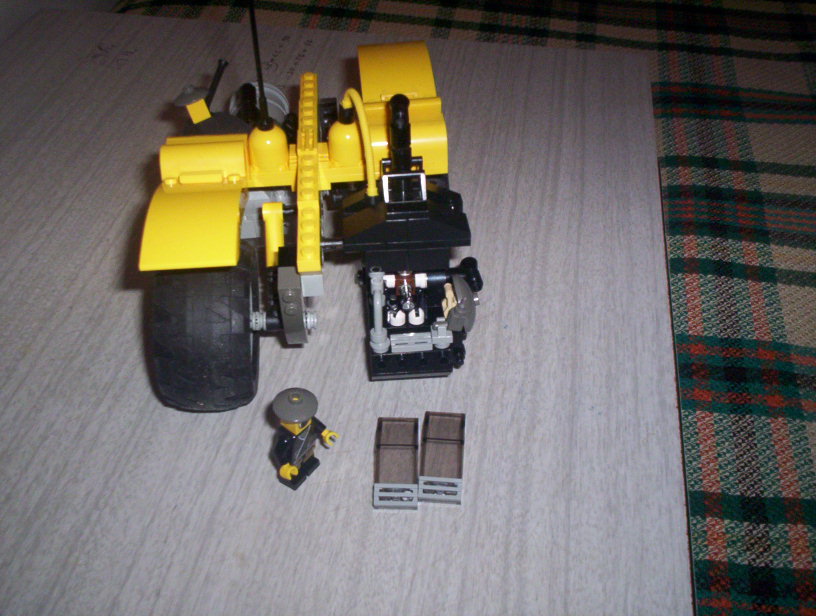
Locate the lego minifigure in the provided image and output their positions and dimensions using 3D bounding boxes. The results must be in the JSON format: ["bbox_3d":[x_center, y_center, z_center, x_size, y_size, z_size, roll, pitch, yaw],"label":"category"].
[{"bbox_3d":[-0.040,0.049,0.329,0.021,0.043,0.025,22,46,24],"label":"lego minifigure"}]

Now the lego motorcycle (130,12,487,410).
[{"bbox_3d":[-0.039,-0.058,0.372,0.131,0.147,0.175,-3,41,-3],"label":"lego motorcycle"}]

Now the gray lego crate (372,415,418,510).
[{"bbox_3d":[-0.004,0.059,0.339,0.016,0.014,0.032,1,41,1],"label":"gray lego crate"}]

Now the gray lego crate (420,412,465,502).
[{"bbox_3d":[0.013,0.057,0.341,0.016,0.014,0.032,3,41,4],"label":"gray lego crate"}]

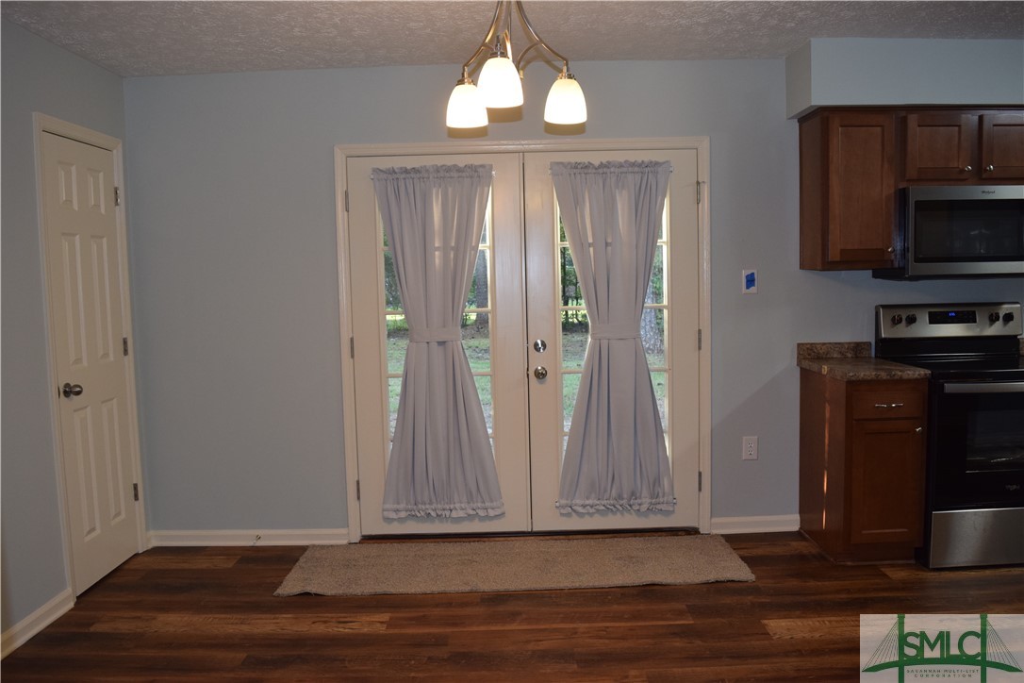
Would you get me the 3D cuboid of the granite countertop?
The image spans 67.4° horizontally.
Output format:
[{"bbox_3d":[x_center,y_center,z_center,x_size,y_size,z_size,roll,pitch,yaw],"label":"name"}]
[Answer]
[{"bbox_3d":[1.698,0.092,3.747,0.398,0.127,0.595,-1,4,0],"label":"granite countertop"}]

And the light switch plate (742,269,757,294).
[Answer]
[{"bbox_3d":[1.247,-0.309,4.006,0.077,0.122,0.012,-1,4,0],"label":"light switch plate"}]

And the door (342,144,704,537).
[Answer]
[{"bbox_3d":[0.078,0.024,4.047,1.848,2.045,0.055,-1,4,0],"label":"door"}]

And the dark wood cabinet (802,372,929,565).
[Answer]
[{"bbox_3d":[1.721,0.595,3.801,0.383,0.884,0.565,-1,4,0],"label":"dark wood cabinet"}]

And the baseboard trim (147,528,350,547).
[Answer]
[{"bbox_3d":[-1.396,1.046,4.099,1.050,0.090,0.017,-1,4,0],"label":"baseboard trim"}]

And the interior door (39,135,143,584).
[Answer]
[{"bbox_3d":[-1.969,0.107,3.595,0.040,2.048,0.595,-1,4,0],"label":"interior door"}]

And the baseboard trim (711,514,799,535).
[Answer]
[{"bbox_3d":[1.304,0.978,4.104,0.468,0.091,0.017,-1,4,0],"label":"baseboard trim"}]

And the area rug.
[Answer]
[{"bbox_3d":[0.019,1.079,3.729,2.157,0.013,0.610,-1,4,0],"label":"area rug"}]

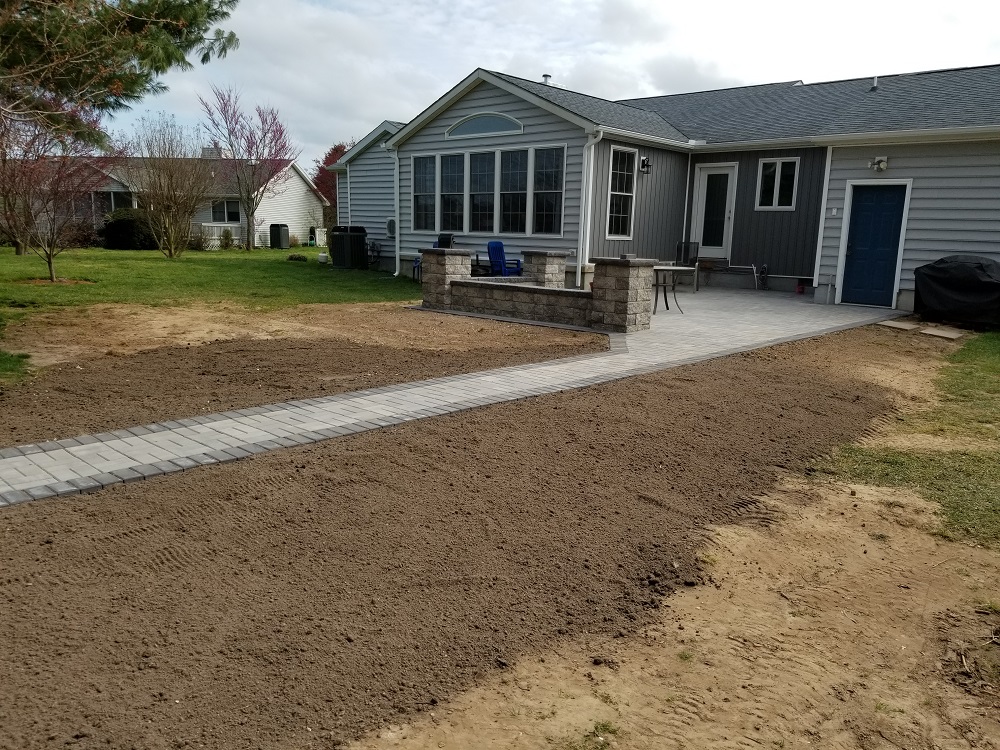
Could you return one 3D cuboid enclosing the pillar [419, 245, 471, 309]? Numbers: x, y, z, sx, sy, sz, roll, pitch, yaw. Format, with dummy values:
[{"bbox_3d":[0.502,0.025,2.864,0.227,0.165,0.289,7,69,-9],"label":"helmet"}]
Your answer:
[{"bbox_3d":[-0.850,-1.550,12.055,0.651,0.921,0.651,12,15,43],"label":"pillar"}]

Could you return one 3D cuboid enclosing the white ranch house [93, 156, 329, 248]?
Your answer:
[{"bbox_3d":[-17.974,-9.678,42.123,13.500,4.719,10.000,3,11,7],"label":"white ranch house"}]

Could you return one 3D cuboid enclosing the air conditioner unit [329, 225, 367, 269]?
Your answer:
[{"bbox_3d":[-4.425,-3.750,22.176,0.740,1.180,0.780,10,14,38],"label":"air conditioner unit"}]

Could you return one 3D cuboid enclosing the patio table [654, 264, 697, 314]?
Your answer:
[{"bbox_3d":[2.589,-1.349,11.907,1.080,0.710,1.080,12,15,43],"label":"patio table"}]

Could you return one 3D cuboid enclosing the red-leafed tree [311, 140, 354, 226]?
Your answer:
[{"bbox_3d":[-11.752,-13.761,56.564,5.200,7.783,5.000,1,11,0],"label":"red-leafed tree"}]

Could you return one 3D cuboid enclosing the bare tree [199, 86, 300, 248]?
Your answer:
[{"bbox_3d":[-11.290,-9.189,33.565,4.600,7.219,4.300,1,11,0],"label":"bare tree"}]

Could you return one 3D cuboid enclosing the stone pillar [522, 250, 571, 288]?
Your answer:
[{"bbox_3d":[0.820,-1.810,13.813,0.651,0.921,0.651,12,15,43],"label":"stone pillar"}]

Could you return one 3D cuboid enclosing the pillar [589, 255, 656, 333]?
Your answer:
[{"bbox_3d":[1.626,-1.074,9.958,0.651,0.941,0.651,12,15,43],"label":"pillar"}]

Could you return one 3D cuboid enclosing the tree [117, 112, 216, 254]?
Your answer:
[{"bbox_3d":[-11.574,-6.530,25.986,3.350,4.898,3.200,1,11,0],"label":"tree"}]

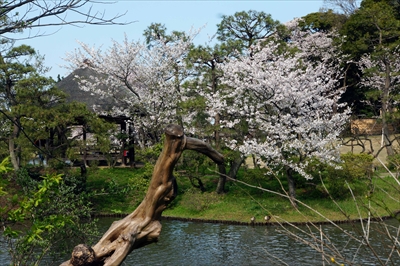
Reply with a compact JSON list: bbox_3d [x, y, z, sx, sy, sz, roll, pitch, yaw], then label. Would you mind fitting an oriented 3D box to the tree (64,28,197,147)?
[{"bbox_3d":[-3.633,-2.012,47.000,6.900,6.900,6.200,0,0,0],"label":"tree"}]

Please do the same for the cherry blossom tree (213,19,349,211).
[{"bbox_3d":[3.943,-0.992,43.500,6.680,9.090,6.200,0,0,0],"label":"cherry blossom tree"}]

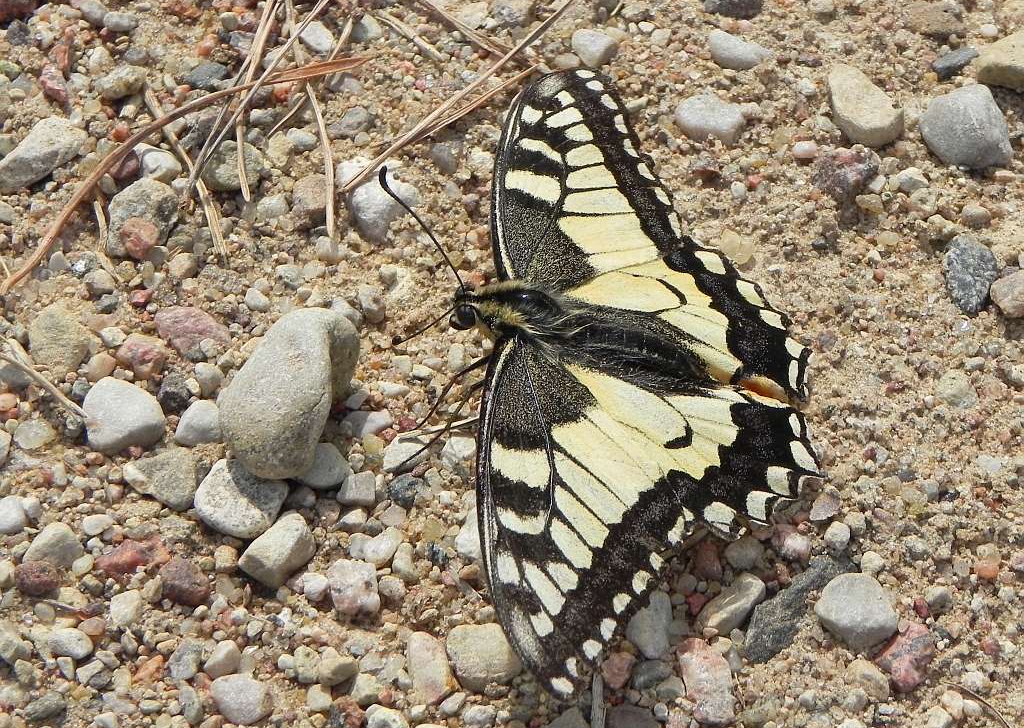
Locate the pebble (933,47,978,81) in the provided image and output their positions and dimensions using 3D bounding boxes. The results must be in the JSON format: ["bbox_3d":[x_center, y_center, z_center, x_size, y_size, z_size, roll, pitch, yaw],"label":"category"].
[{"bbox_3d":[0.051,-0.034,0.321,0.006,0.003,0.003,-28,57,-20],"label":"pebble"}]

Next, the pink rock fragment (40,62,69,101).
[{"bbox_3d":[-0.052,-0.032,0.321,0.002,0.002,0.005,-22,56,-16],"label":"pink rock fragment"}]

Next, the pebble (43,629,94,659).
[{"bbox_3d":[-0.043,0.027,0.273,0.005,0.003,0.003,17,54,13],"label":"pebble"}]

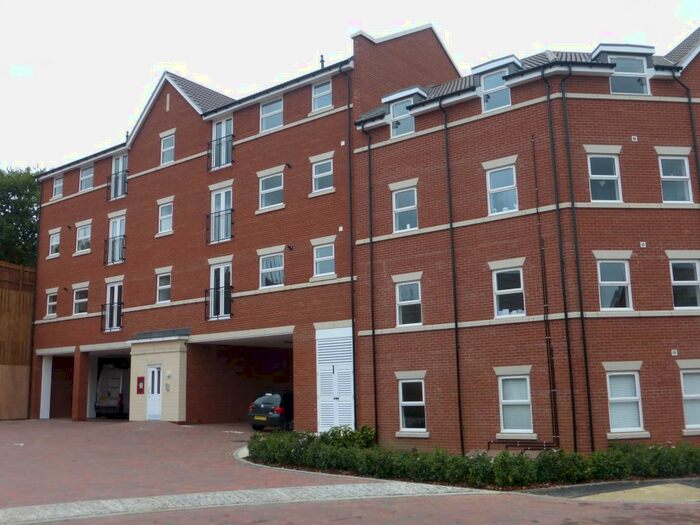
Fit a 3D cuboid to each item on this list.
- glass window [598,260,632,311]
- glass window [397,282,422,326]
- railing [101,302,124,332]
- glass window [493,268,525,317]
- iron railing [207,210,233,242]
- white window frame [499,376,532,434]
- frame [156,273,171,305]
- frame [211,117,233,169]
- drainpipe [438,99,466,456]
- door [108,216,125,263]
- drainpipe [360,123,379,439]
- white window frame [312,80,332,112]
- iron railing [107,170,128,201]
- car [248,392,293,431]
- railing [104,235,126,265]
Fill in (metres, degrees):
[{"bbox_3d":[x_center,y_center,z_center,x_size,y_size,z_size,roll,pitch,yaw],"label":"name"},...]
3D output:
[{"bbox_3d":[6.804,0.603,17.644,0.890,1.298,0.110,0,-11,-7],"label":"glass window"},{"bbox_3d":[1.762,1.234,20.348,0.840,1.310,0.100,-9,-13,35],"label":"glass window"},{"bbox_3d":[-9.899,2.289,28.652,1.440,1.120,0.130,-9,-13,36],"label":"railing"},{"bbox_3d":[4.286,0.839,18.475,0.893,1.308,0.100,-9,-12,36],"label":"glass window"},{"bbox_3d":[-4.814,-1.304,25.411,1.380,1.120,0.130,-9,-13,36],"label":"iron railing"},{"bbox_3d":[4.346,3.727,18.019,0.850,1.460,0.100,-9,-13,35],"label":"white window frame"},{"bbox_3d":[-7.295,1.018,27.033,0.820,1.130,0.100,-9,-13,36],"label":"frame"},{"bbox_3d":[-4.848,-4.525,26.172,1.180,1.890,0.110,-9,-13,36],"label":"frame"},{"bbox_3d":[2.889,0.250,19.409,0.110,10.330,0.250,-9,-13,35],"label":"drainpipe"},{"bbox_3d":[-9.960,-0.954,29.368,1.100,2.020,0.100,-9,-13,36],"label":"door"},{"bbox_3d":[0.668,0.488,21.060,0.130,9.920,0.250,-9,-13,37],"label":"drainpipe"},{"bbox_3d":[-0.937,-5.666,23.364,0.840,1.000,0.100,-9,-13,36],"label":"white window frame"},{"bbox_3d":[-10.066,-3.268,29.657,1.300,1.080,0.120,-9,-13,36],"label":"iron railing"},{"bbox_3d":[-2.001,5.626,26.313,1.700,1.450,3.950,-8,-13,34],"label":"car"},{"bbox_3d":[-9.969,-0.511,29.180,1.410,1.120,0.130,-9,-13,36],"label":"railing"}]

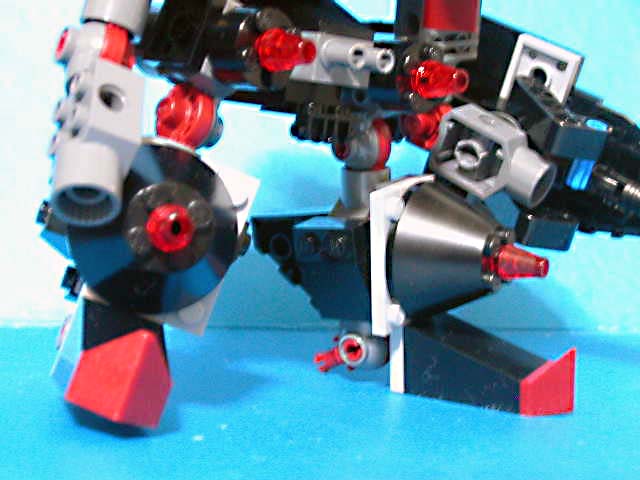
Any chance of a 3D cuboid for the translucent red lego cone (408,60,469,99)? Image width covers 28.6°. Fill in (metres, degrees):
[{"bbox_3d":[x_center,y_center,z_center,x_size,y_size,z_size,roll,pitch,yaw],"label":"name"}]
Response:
[{"bbox_3d":[0.025,-0.032,0.254,0.008,0.008,0.011,-10,15,-39],"label":"translucent red lego cone"}]

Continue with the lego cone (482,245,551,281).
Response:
[{"bbox_3d":[0.044,0.005,0.280,0.011,0.008,0.008,7,14,30],"label":"lego cone"}]

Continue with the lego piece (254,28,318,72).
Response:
[{"bbox_3d":[-0.006,-0.035,0.235,0.011,0.008,0.008,9,15,39],"label":"lego piece"}]

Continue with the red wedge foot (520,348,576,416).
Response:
[{"bbox_3d":[0.051,0.029,0.271,0.009,0.015,0.016,7,13,34],"label":"red wedge foot"}]

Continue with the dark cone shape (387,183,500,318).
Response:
[{"bbox_3d":[0.032,0.003,0.287,0.020,0.032,0.032,7,14,30],"label":"dark cone shape"}]

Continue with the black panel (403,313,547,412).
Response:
[{"bbox_3d":[0.035,0.027,0.281,0.029,0.016,0.016,7,13,34],"label":"black panel"}]

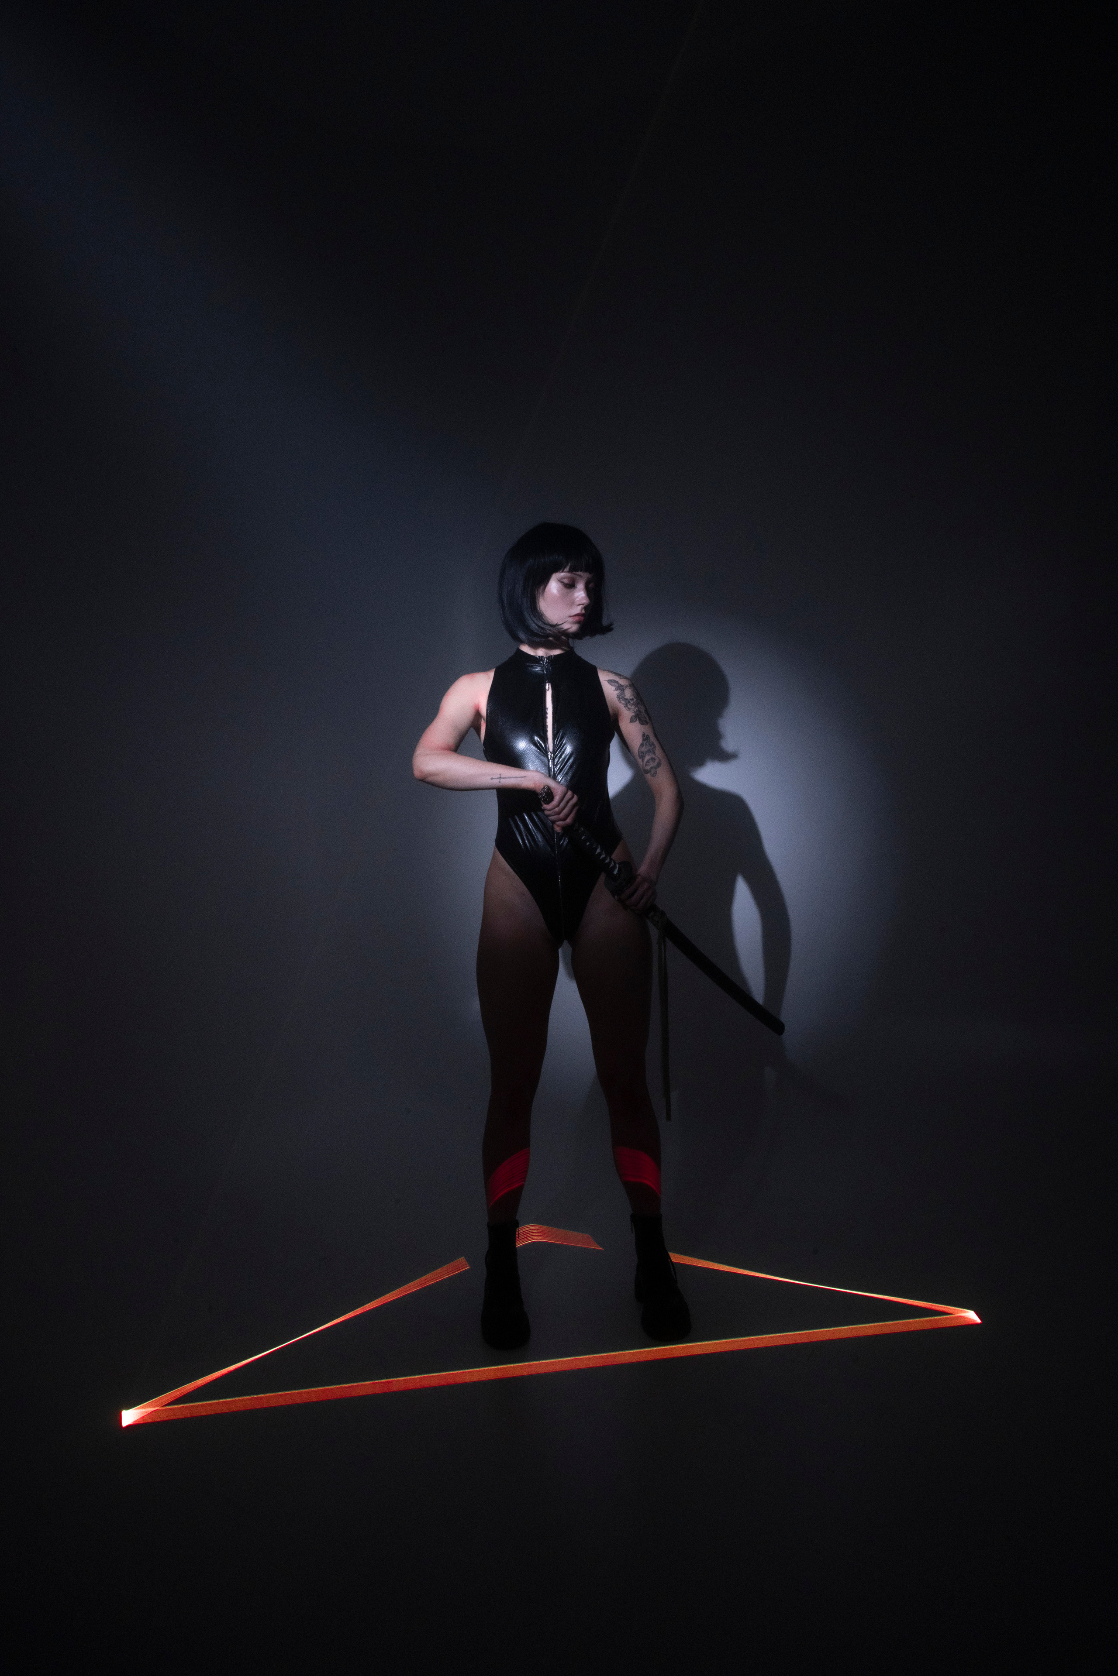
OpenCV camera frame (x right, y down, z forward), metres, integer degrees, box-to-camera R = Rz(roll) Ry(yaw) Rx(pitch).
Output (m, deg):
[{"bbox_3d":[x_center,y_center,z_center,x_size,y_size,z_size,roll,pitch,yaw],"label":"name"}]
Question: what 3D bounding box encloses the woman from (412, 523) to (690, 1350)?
[{"bbox_3d":[-0.008,0.178,2.480,0.570,1.700,0.360,-2,1,-3],"label":"woman"}]

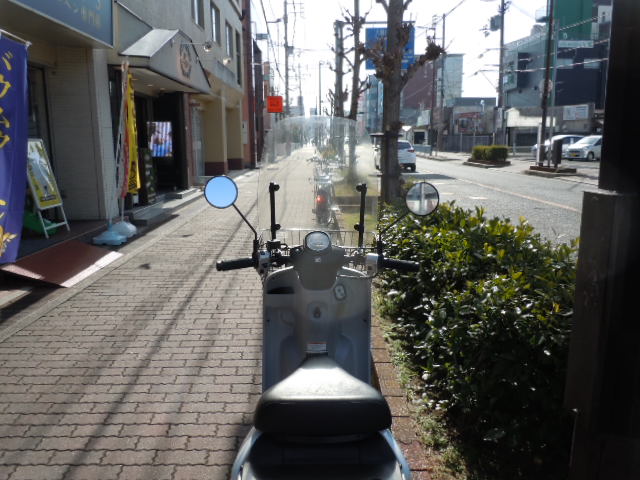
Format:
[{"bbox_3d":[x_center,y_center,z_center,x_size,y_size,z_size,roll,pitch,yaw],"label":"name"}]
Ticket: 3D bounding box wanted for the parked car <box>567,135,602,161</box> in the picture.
[{"bbox_3d":[17.789,-5.931,33.477,3.395,1.620,1.475,-4,12,-21],"label":"parked car"}]

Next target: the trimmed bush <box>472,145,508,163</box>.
[{"bbox_3d":[10.300,-5.308,31.564,1.000,0.950,3.500,0,11,-1],"label":"trimmed bush"}]

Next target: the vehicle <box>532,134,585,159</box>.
[{"bbox_3d":[16.813,-6.340,35.544,4.350,1.580,1.720,0,11,-2],"label":"vehicle"}]

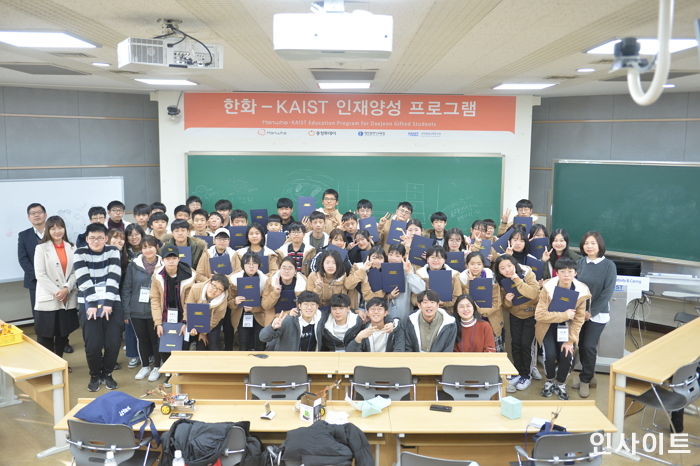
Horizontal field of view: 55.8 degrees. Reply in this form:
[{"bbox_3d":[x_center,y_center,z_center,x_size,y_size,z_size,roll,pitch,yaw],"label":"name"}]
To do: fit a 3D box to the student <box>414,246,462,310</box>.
[{"bbox_3d":[0.915,0.842,6.833,0.500,1.440,0.440,0,8,0],"label":"student"}]

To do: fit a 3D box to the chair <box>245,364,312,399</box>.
[{"bbox_3d":[-0.576,1.370,5.283,0.510,0.810,0.530,0,8,0],"label":"chair"}]

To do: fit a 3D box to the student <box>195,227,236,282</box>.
[{"bbox_3d":[-1.467,0.705,7.249,0.500,1.560,0.420,-1,7,-8],"label":"student"}]

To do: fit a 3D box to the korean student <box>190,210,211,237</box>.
[{"bbox_3d":[-1.754,0.562,7.755,0.480,1.710,0.340,-1,8,-6],"label":"korean student"}]

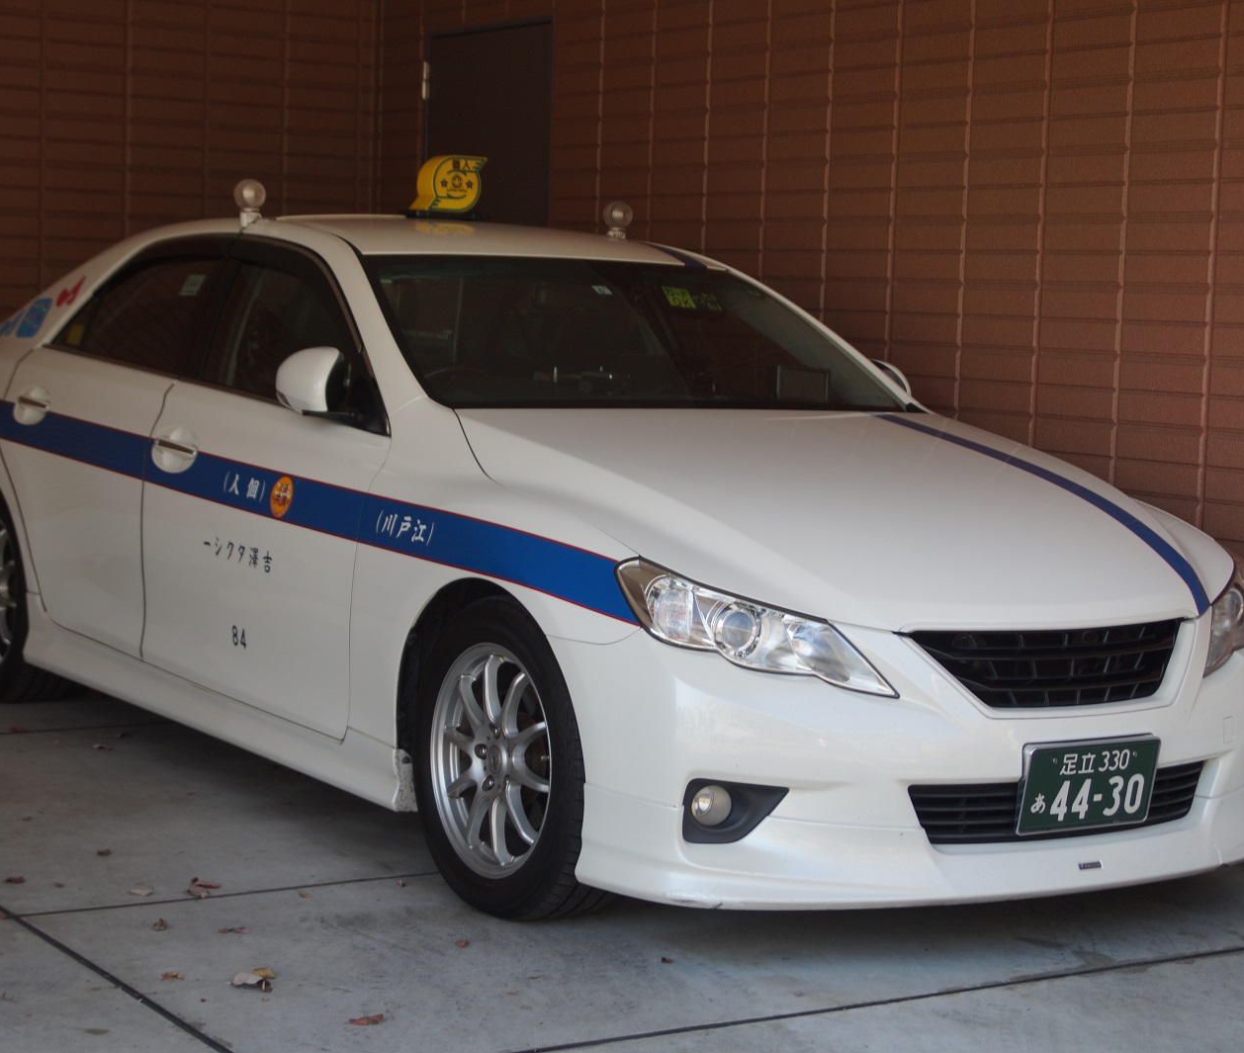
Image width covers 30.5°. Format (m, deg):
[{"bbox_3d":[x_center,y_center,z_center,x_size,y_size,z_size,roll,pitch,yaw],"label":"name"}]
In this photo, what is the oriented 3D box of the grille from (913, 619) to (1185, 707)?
[{"bbox_3d":[0.893,0.275,4.564,0.785,0.163,0.133,-1,6,-35],"label":"grille"}]

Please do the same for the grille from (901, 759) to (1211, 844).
[{"bbox_3d":[0.907,0.553,4.549,0.826,0.122,0.112,-1,6,-35],"label":"grille"}]

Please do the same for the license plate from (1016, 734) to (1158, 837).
[{"bbox_3d":[0.873,0.483,4.251,0.335,0.169,0.020,-1,14,-35],"label":"license plate"}]

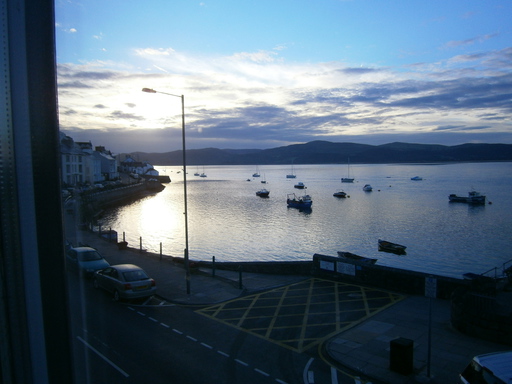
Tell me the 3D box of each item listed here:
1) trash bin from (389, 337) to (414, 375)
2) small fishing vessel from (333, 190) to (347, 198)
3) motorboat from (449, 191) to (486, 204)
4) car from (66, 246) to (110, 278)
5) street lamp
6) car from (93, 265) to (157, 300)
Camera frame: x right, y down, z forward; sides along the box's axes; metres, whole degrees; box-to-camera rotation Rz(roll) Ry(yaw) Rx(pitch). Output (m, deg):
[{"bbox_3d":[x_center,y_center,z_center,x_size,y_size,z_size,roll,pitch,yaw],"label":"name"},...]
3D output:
[{"bbox_3d":[4.692,5.271,12.311,0.490,0.980,0.490,-4,6,-40],"label":"trash bin"},{"bbox_3d":[22.333,0.487,102.354,1.800,1.800,4.600,-4,6,-42],"label":"small fishing vessel"},{"bbox_3d":[46.371,1.157,84.250,7.500,2.650,2.500,2,5,35],"label":"motorboat"},{"bbox_3d":[-10.721,4.416,24.144,1.720,1.450,4.150,-5,6,-44],"label":"car"},{"bbox_3d":[-4.321,0.269,18.877,2.330,10.250,0.320,-5,6,-43],"label":"street lamp"},{"bbox_3d":[-7.130,4.639,20.648,1.760,1.470,4.600,-5,6,-42],"label":"car"}]

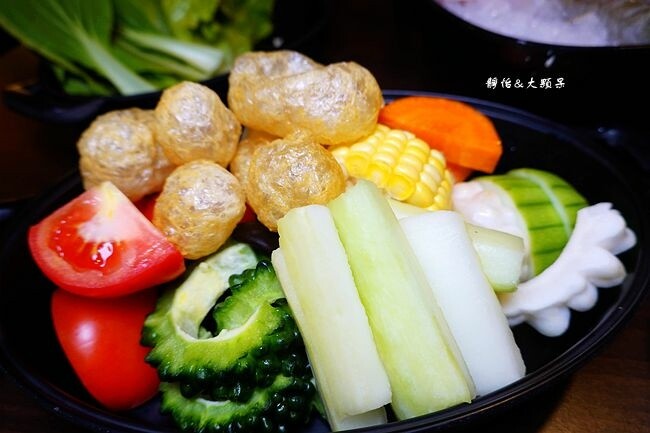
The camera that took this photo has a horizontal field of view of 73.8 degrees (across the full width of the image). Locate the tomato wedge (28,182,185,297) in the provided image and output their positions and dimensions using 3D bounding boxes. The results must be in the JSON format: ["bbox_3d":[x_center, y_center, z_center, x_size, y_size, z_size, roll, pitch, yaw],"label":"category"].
[{"bbox_3d":[-0.076,0.009,0.153,0.050,0.033,0.032,-3,31,5],"label":"tomato wedge"}]

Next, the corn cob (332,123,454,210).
[{"bbox_3d":[0.028,-0.011,0.178,0.047,0.047,0.028,11,52,14],"label":"corn cob"}]

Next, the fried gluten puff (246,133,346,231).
[{"bbox_3d":[-0.011,-0.013,0.170,0.038,0.036,0.038,-6,31,0],"label":"fried gluten puff"}]

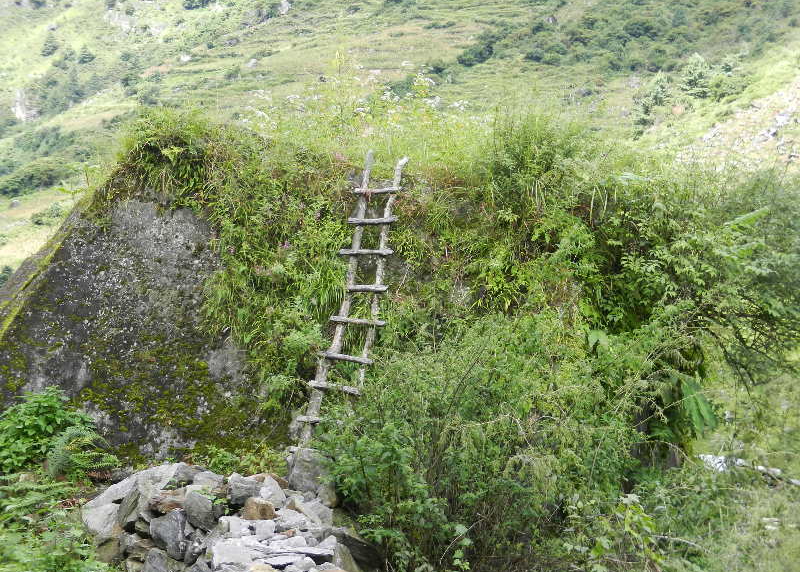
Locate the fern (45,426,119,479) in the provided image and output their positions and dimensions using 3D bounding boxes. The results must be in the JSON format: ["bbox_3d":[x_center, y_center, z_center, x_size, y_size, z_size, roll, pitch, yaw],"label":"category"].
[{"bbox_3d":[-2.554,1.335,12.600,0.590,0.410,0.520,0,1,0],"label":"fern"}]

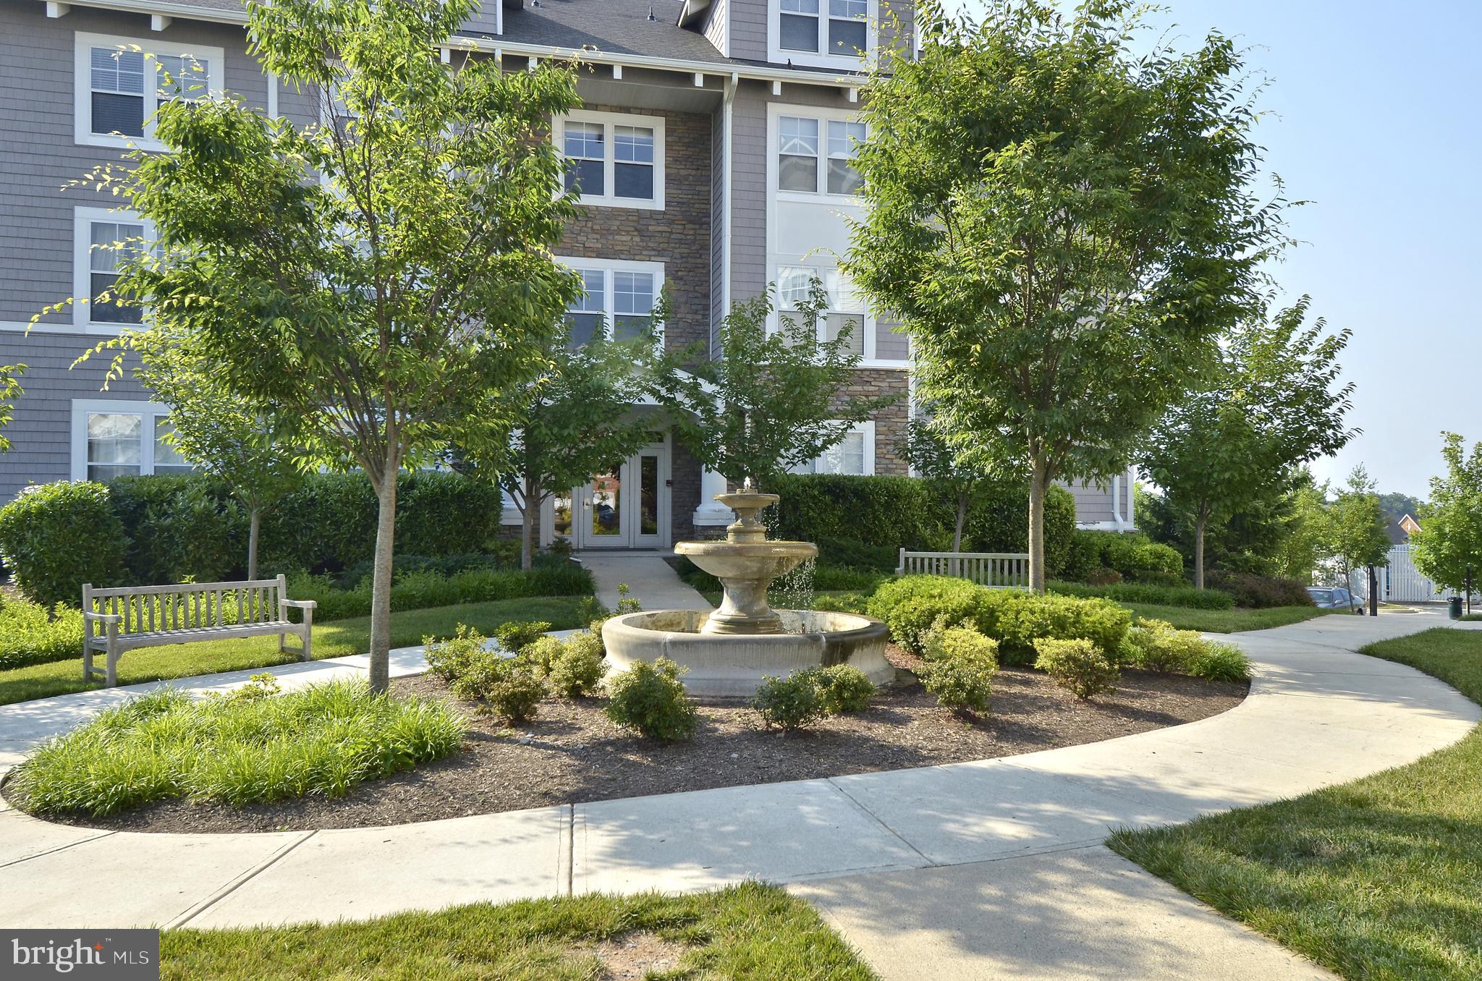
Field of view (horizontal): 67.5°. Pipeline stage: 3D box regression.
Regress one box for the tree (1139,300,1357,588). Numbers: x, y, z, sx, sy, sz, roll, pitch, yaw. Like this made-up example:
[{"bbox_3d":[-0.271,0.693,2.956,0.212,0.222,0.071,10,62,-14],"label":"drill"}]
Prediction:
[{"bbox_3d":[7.756,-0.710,17.307,3.350,4.700,3.200,0,-1,0],"label":"tree"}]

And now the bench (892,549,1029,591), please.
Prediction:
[{"bbox_3d":[2.973,1.217,14.459,1.870,0.870,0.610,0,-1,15],"label":"bench"}]

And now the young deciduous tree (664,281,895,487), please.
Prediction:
[{"bbox_3d":[0.658,-1.049,18.710,3.700,4.950,3.500,0,-1,0],"label":"young deciduous tree"}]

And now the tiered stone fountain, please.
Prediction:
[{"bbox_3d":[0.045,0.798,10.093,2.650,1.710,2.650,0,-1,0],"label":"tiered stone fountain"}]

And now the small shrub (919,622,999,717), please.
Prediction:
[{"bbox_3d":[1.632,1.317,8.288,0.600,0.640,0.580,0,-1,0],"label":"small shrub"}]

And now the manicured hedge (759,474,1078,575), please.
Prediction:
[{"bbox_3d":[3.174,0.585,19.900,5.700,1.720,1.400,0,0,-9],"label":"manicured hedge"}]

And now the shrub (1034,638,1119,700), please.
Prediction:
[{"bbox_3d":[2.671,1.399,8.838,0.660,0.500,0.620,0,-1,0],"label":"shrub"}]

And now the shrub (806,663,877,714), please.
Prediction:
[{"bbox_3d":[0.779,1.544,8.670,0.520,0.400,0.500,0,0,0],"label":"shrub"}]

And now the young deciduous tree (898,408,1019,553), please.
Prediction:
[{"bbox_3d":[3.502,-0.112,18.002,2.300,3.200,2.200,0,-1,0],"label":"young deciduous tree"}]

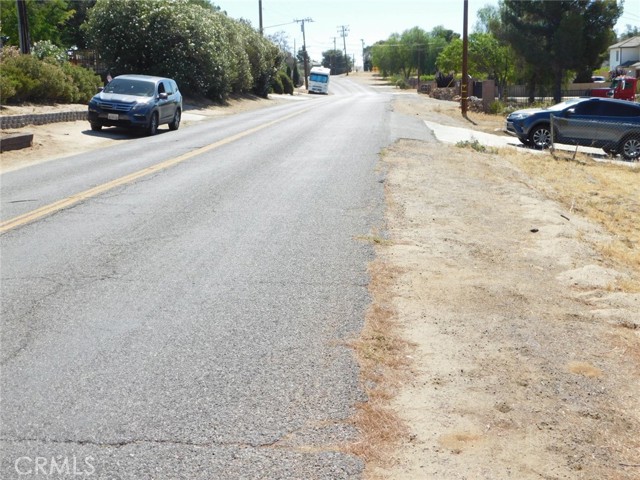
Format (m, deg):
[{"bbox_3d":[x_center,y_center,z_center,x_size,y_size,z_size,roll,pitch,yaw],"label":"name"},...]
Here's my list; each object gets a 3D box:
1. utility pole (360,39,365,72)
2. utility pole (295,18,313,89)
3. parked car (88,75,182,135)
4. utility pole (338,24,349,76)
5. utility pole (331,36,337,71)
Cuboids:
[{"bbox_3d":[11.431,-49.003,221.174,0.800,8.780,0.450,-2,11,0],"label":"utility pole"},{"bbox_3d":[-2.074,-26.102,117.088,2.500,9.700,0.450,-3,11,0],"label":"utility pole"},{"bbox_3d":[-6.000,-4.530,27.500,2.020,1.770,4.920,4,11,4],"label":"parked car"},{"bbox_3d":[5.051,-37.415,164.088,2.400,9.710,0.400,-5,11,1],"label":"utility pole"},{"bbox_3d":[4.221,-52.248,234.108,1.900,9.480,0.400,-2,11,0],"label":"utility pole"}]

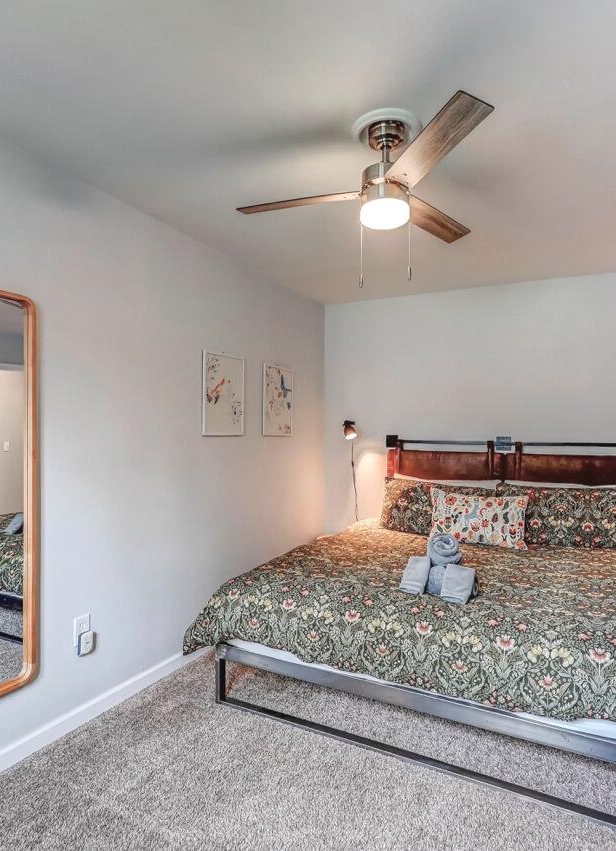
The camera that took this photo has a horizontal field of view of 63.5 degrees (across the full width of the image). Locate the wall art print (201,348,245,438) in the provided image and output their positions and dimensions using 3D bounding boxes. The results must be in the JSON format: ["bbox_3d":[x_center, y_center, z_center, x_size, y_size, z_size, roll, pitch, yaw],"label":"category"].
[{"bbox_3d":[-0.525,-0.190,3.196,0.020,0.515,0.430,0,-1,28],"label":"wall art print"}]

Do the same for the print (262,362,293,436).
[{"bbox_3d":[-0.217,-0.182,3.775,0.020,0.522,0.433,0,-1,28],"label":"print"}]

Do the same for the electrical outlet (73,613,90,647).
[{"bbox_3d":[-1.027,0.927,2.267,0.010,0.126,0.077,0,-1,28],"label":"electrical outlet"}]

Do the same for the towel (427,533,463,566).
[{"bbox_3d":[0.604,0.549,2.200,0.150,0.145,0.160,0,-1,28],"label":"towel"}]

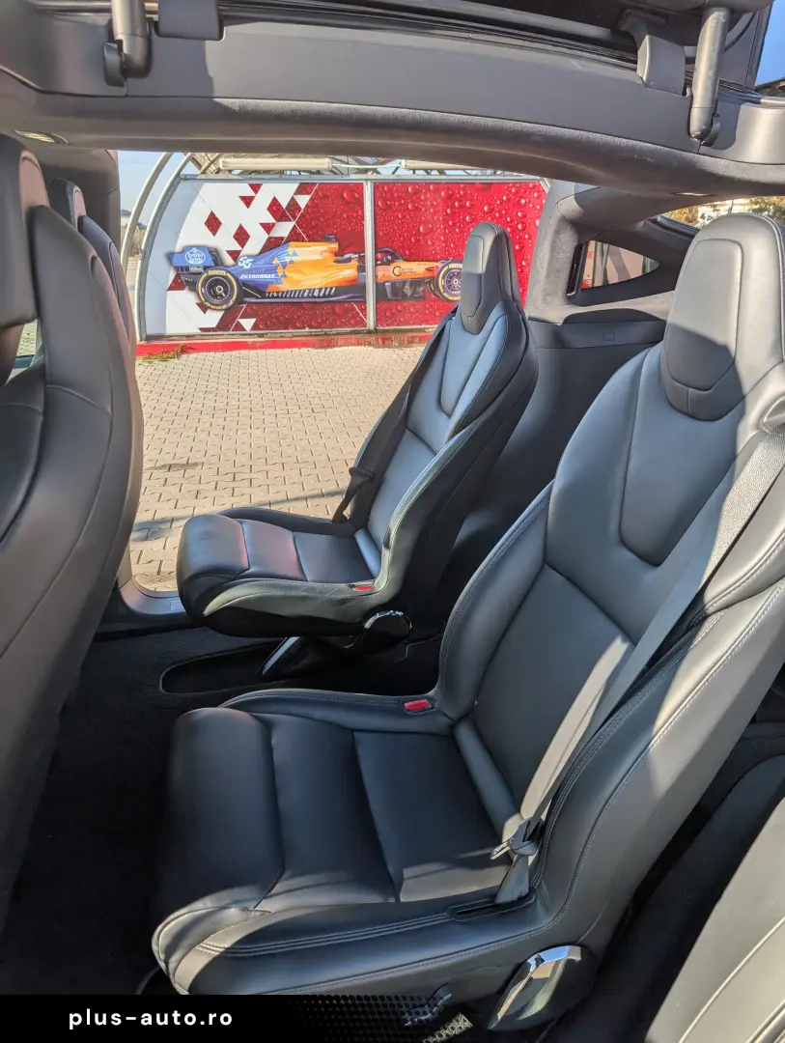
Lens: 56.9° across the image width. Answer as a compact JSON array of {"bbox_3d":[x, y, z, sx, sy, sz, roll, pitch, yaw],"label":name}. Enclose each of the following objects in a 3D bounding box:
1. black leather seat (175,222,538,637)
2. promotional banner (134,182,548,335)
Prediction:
[{"bbox_3d":[-0.109,-0.219,1.766,0.876,0.947,0.522,-6,23,-12],"label":"black leather seat"},{"bbox_3d":[-0.314,-3.168,8.666,5.430,1.705,0.060,-5,23,-9],"label":"promotional banner"}]

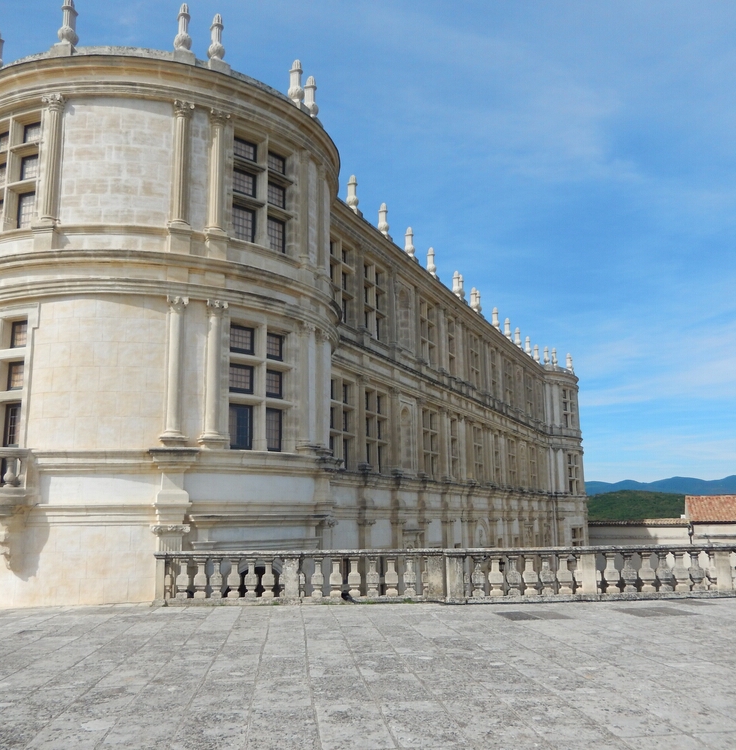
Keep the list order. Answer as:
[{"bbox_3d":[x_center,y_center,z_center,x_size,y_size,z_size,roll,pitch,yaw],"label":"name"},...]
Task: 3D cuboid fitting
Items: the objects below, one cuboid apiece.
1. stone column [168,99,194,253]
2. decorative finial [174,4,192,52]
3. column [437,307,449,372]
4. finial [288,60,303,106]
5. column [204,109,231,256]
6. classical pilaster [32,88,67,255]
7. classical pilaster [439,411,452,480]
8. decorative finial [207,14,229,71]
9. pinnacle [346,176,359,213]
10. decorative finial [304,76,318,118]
[{"bbox_3d":[-4.284,-4.581,16.631,0.500,3.810,0.370,4,-12,-23],"label":"stone column"},{"bbox_3d":[-4.457,-8.409,17.515,0.440,1.310,0.440,4,-12,-22],"label":"decorative finial"},{"bbox_3d":[3.509,-1.639,34.005,0.240,3.145,0.480,-6,-12,24],"label":"column"},{"bbox_3d":[-1.934,-8.009,19.637,0.442,1.325,0.442,-1,-11,0],"label":"finial"},{"bbox_3d":[-3.539,-4.514,17.088,0.499,3.707,0.442,6,-13,-31],"label":"column"},{"bbox_3d":[-7.160,-4.592,16.310,0.500,3.810,0.370,-3,-12,10],"label":"classical pilaster"},{"bbox_3d":[3.455,3.115,32.219,0.400,3.280,0.500,-6,-13,25],"label":"classical pilaster"},{"bbox_3d":[-3.724,-8.181,17.811,0.518,1.642,0.518,6,-13,-30],"label":"decorative finial"},{"bbox_3d":[-0.536,-6.642,26.512,0.440,1.580,0.440,-1,-11,0],"label":"pinnacle"},{"bbox_3d":[-1.583,-7.868,20.372,0.442,1.325,0.442,-1,-11,0],"label":"decorative finial"}]

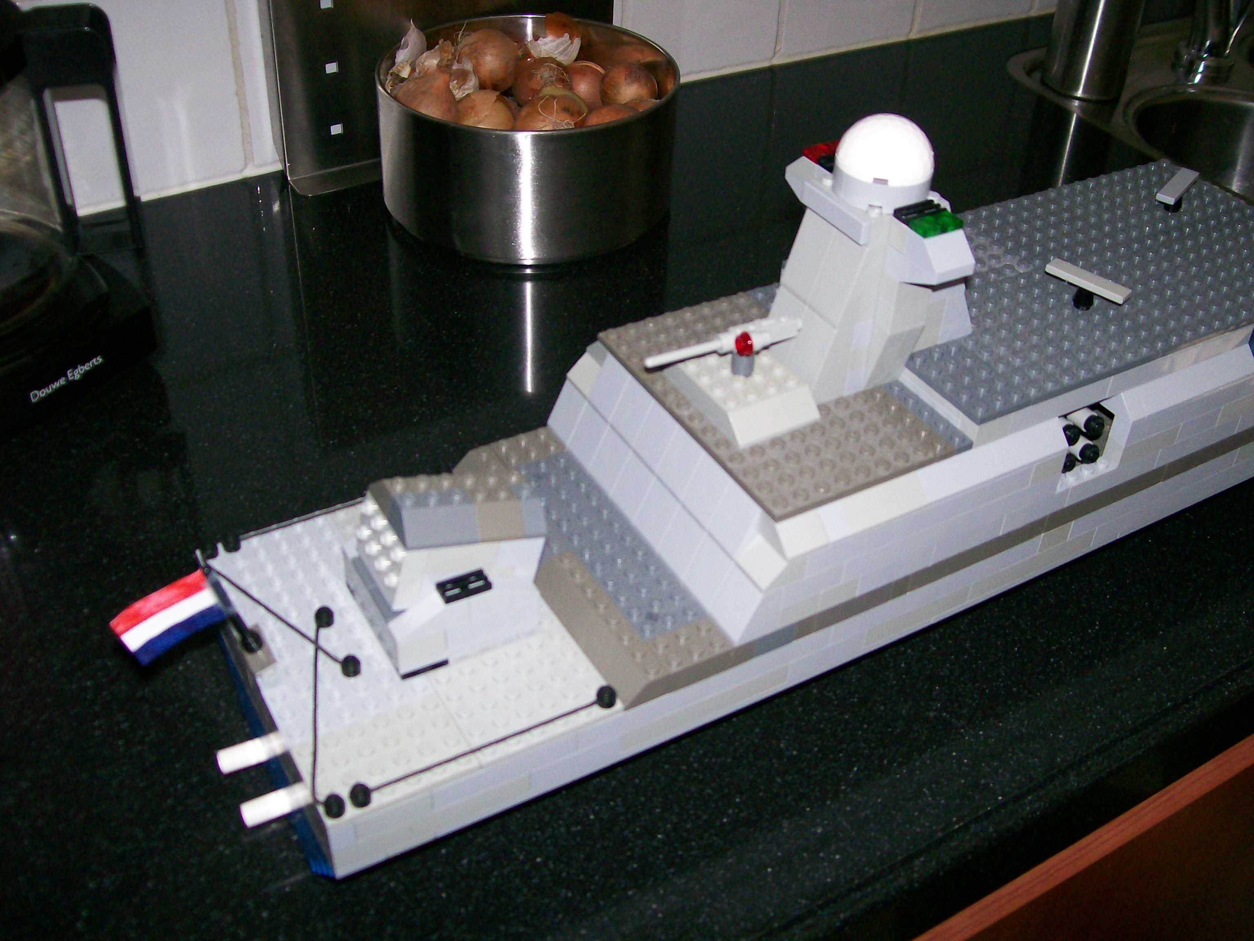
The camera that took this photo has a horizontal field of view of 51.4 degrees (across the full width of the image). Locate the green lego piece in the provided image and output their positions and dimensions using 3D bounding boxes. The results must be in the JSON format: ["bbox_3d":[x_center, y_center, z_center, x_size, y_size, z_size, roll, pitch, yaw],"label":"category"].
[{"bbox_3d":[0.095,-0.075,0.399,0.016,0.004,0.009,-19,44,-24],"label":"green lego piece"}]

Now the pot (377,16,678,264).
[{"bbox_3d":[-0.051,-0.175,0.687,0.155,0.079,0.155,2,40,-1],"label":"pot"}]

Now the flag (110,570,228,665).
[{"bbox_3d":[-0.134,0.043,0.382,0.031,0.024,0.005,-28,47,-14],"label":"flag"}]

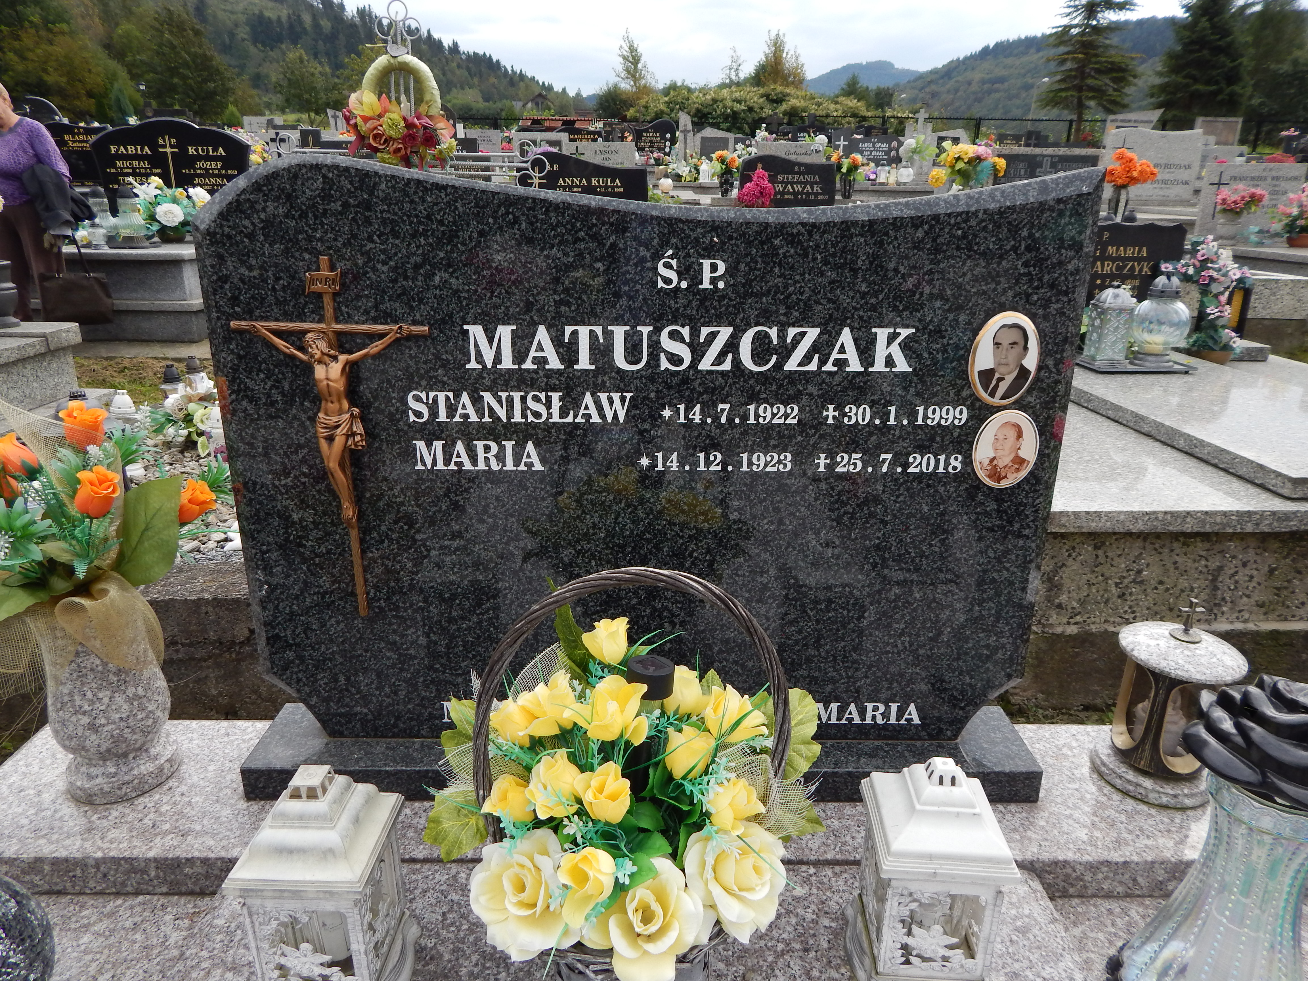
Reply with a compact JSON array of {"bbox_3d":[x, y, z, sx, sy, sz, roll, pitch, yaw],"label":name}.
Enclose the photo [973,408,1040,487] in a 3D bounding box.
[{"bbox_3d":[0.455,-0.052,1.121,0.084,0.104,0.011,0,17,0],"label":"photo"}]

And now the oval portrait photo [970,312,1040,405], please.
[{"bbox_3d":[0.439,-0.163,1.086,0.087,0.118,0.011,0,17,0],"label":"oval portrait photo"}]

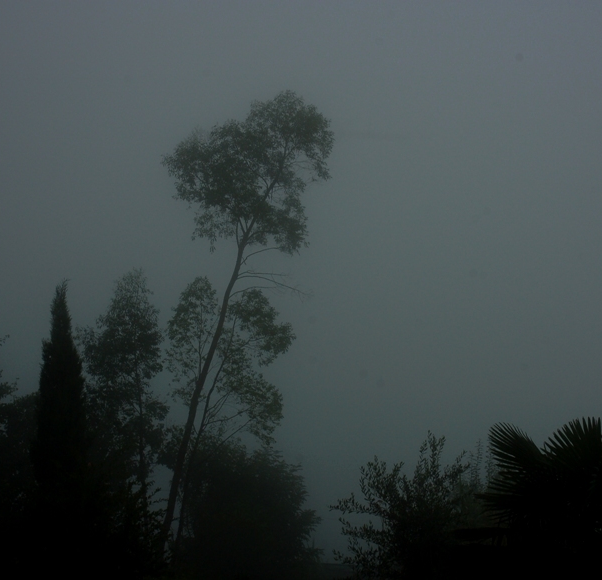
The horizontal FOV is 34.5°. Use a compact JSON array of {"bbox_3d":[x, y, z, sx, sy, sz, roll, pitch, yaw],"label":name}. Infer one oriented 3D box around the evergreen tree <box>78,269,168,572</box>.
[{"bbox_3d":[-5.070,3.707,27.500,2.550,8.600,2.500,0,-6,0],"label":"evergreen tree"}]

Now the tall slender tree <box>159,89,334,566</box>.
[{"bbox_3d":[-1.604,0.927,28.500,5.100,13.600,4.600,0,-6,0],"label":"tall slender tree"}]

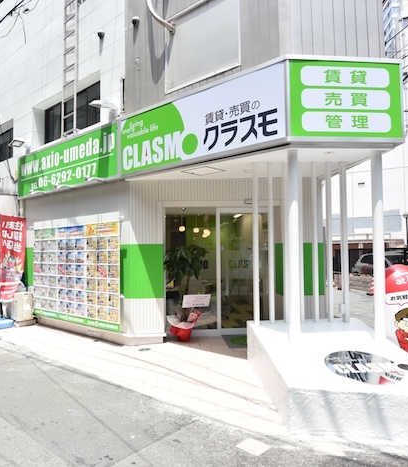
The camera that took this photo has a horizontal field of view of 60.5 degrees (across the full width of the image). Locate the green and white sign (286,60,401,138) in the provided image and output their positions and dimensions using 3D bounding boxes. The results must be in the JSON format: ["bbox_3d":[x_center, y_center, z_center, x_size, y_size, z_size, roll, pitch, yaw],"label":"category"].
[{"bbox_3d":[1.550,-1.436,3.839,1.280,0.860,0.120,0,-2,-5],"label":"green and white sign"}]

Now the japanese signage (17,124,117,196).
[{"bbox_3d":[-2.670,-1.300,6.596,3.350,0.850,0.120,-2,-3,38],"label":"japanese signage"}]

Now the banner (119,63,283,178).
[{"bbox_3d":[-0.171,-1.399,4.652,2.800,0.850,0.120,-2,-3,39],"label":"banner"}]

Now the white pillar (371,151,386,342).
[{"bbox_3d":[2.022,0.145,4.050,0.120,2.200,0.120,0,-2,-3],"label":"white pillar"}]

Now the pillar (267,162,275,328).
[{"bbox_3d":[0.914,0.131,4.720,0.065,2.160,0.065,-1,-2,0],"label":"pillar"}]

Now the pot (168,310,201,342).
[{"bbox_3d":[-0.323,1.541,5.800,0.500,0.530,0.480,0,-2,0],"label":"pot"}]

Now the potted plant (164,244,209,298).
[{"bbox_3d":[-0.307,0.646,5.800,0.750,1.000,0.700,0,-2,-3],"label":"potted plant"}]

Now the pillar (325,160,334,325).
[{"bbox_3d":[1.696,0.121,4.720,0.065,2.150,0.065,0,-2,-3],"label":"pillar"}]

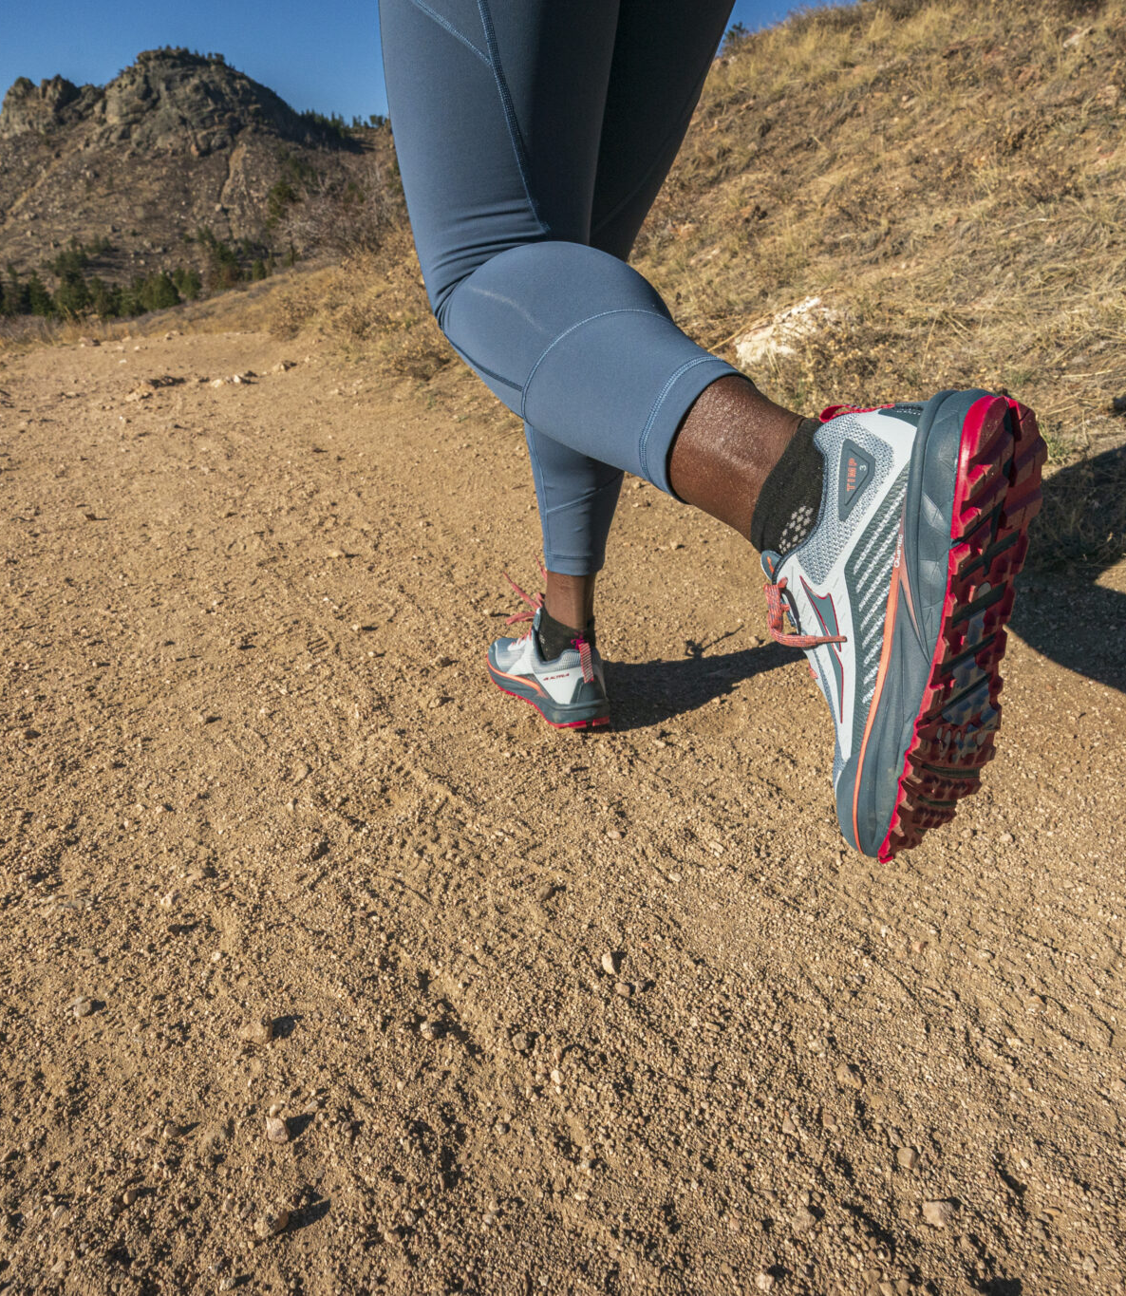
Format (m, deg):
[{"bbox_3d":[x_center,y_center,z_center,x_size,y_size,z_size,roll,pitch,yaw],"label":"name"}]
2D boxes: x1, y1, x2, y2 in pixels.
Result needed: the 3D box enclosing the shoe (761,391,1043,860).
[{"bbox_3d":[0.177,-0.010,0.511,0.105,0.275,0.132,-12,23,-40],"label":"shoe"}]

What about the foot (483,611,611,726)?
[{"bbox_3d":[-0.028,0.004,1.160,0.105,0.130,0.275,-16,24,-25],"label":"foot"}]

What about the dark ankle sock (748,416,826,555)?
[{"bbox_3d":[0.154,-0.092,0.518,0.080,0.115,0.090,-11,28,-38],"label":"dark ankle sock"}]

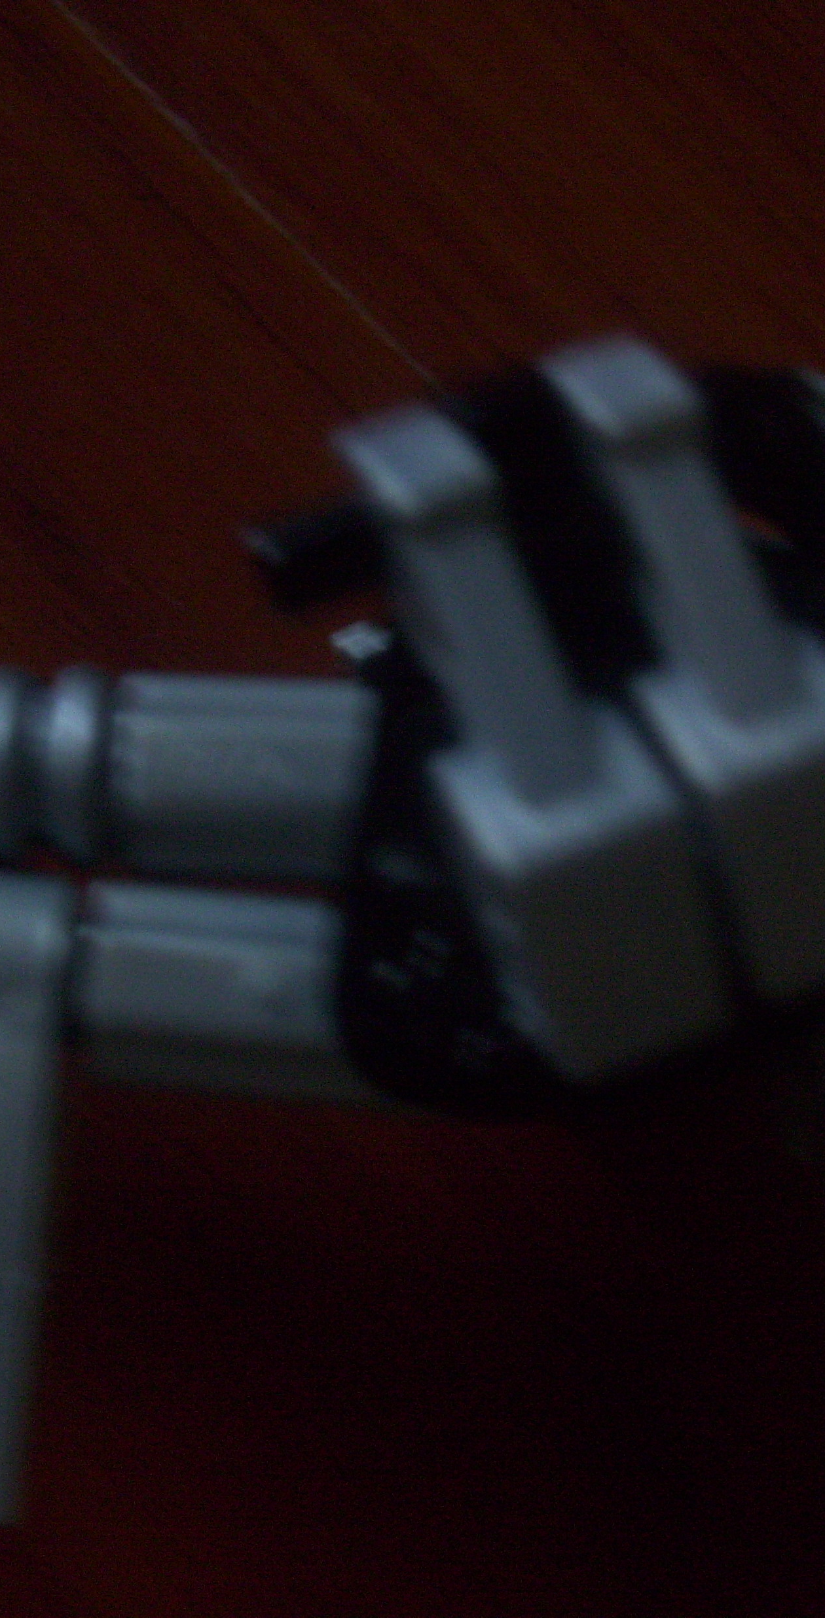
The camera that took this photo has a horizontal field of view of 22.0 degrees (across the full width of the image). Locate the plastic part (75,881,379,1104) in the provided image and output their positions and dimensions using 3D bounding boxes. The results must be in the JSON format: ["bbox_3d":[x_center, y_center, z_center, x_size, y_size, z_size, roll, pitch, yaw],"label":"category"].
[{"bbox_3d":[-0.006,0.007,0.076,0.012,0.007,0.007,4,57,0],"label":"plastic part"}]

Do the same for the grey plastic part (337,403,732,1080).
[{"bbox_3d":[0.005,-0.002,0.075,0.006,0.022,0.009,-22,34,-5],"label":"grey plastic part"}]

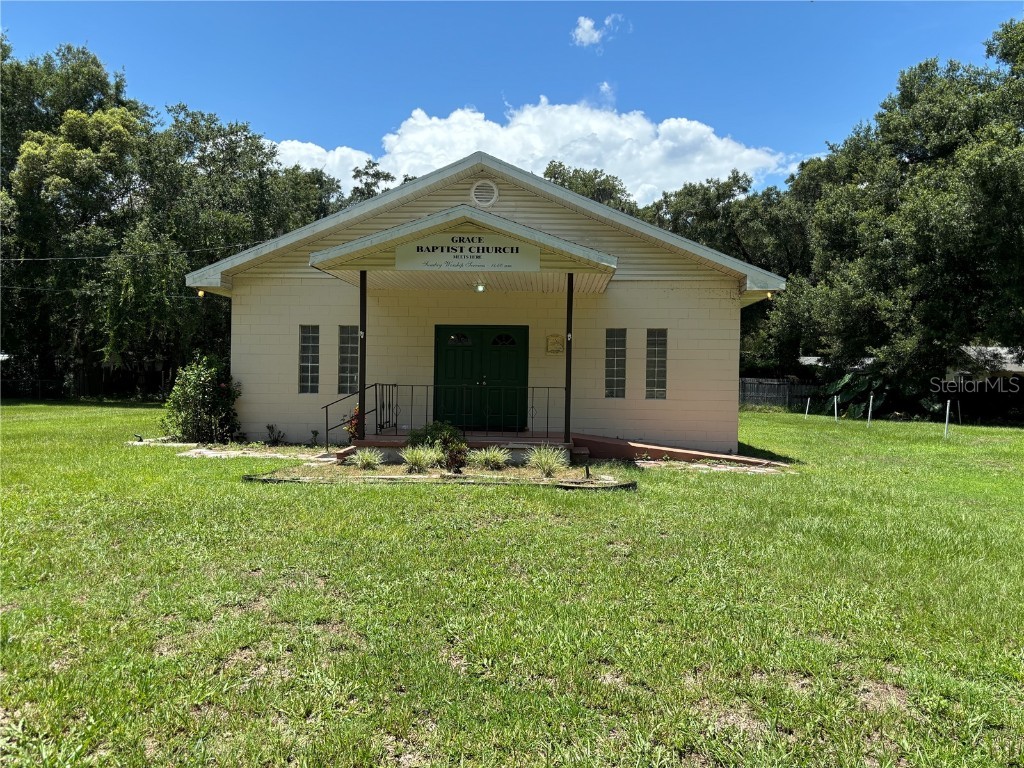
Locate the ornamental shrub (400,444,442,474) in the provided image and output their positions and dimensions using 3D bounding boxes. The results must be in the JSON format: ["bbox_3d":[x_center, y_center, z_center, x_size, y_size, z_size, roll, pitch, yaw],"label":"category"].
[{"bbox_3d":[-1.428,1.166,12.077,0.704,0.403,0.600,1,0,3],"label":"ornamental shrub"}]

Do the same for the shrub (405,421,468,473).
[{"bbox_3d":[-1.207,0.976,12.315,1.015,0.766,0.850,1,0,3],"label":"shrub"}]

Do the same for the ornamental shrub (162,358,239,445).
[{"bbox_3d":[-6.370,0.344,15.698,1.630,1.769,1.450,1,0,3],"label":"ornamental shrub"}]

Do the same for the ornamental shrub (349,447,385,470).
[{"bbox_3d":[-2.354,1.179,12.428,0.621,0.327,0.550,1,0,3],"label":"ornamental shrub"}]

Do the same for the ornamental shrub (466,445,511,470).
[{"bbox_3d":[-0.373,1.178,12.370,0.726,0.365,0.620,1,0,3],"label":"ornamental shrub"}]

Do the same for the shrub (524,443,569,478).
[{"bbox_3d":[0.523,1.152,11.570,0.676,0.471,0.620,1,0,3],"label":"shrub"}]

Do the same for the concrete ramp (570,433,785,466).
[{"bbox_3d":[3.085,1.224,14.735,3.880,0.420,1.360,1,0,3],"label":"concrete ramp"}]

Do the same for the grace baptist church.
[{"bbox_3d":[-0.371,-1.630,19.967,11.770,5.850,15.000,1,0,3],"label":"grace baptist church"}]

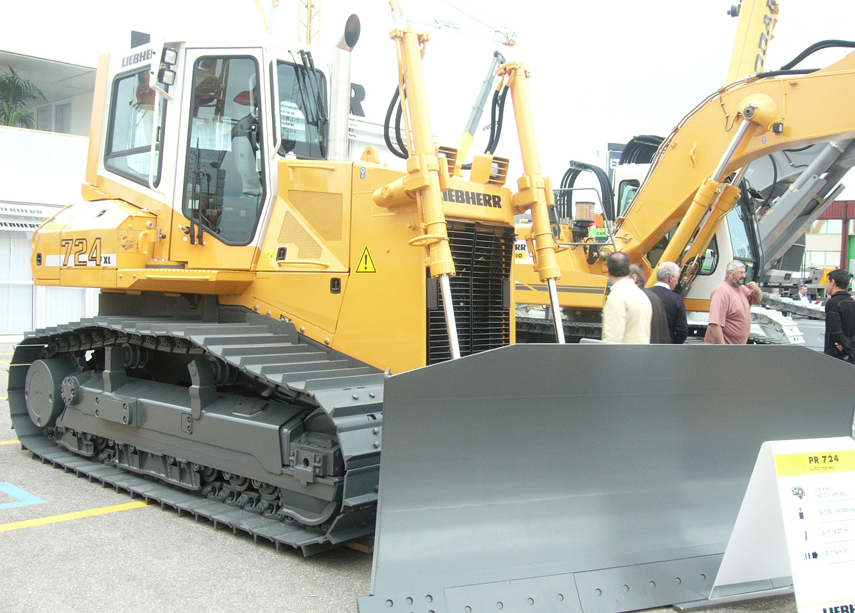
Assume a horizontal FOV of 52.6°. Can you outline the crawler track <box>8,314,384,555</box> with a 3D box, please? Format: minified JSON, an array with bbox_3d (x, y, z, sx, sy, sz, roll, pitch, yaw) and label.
[{"bbox_3d":[-1.662,0.665,5.772,4.080,1.150,0.610,3,2,43],"label":"crawler track"}]

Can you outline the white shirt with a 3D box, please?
[{"bbox_3d":[1.650,0.102,7.150,0.470,0.680,0.300,0,2,-34],"label":"white shirt"}]

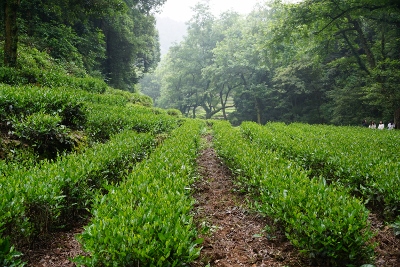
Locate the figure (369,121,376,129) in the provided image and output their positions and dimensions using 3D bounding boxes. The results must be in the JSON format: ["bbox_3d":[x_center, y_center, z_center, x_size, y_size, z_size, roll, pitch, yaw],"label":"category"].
[{"bbox_3d":[12.601,-0.115,34.024,0.480,1.620,0.300,0,2,15],"label":"figure"}]

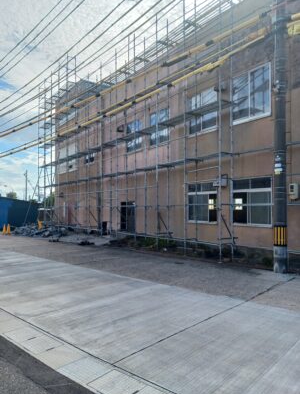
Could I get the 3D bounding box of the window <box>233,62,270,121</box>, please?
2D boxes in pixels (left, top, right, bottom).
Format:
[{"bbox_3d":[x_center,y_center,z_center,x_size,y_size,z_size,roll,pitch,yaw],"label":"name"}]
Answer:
[{"bbox_3d":[3.612,-3.612,11.202,0.120,1.806,1.699,1,-2,-35],"label":"window"}]

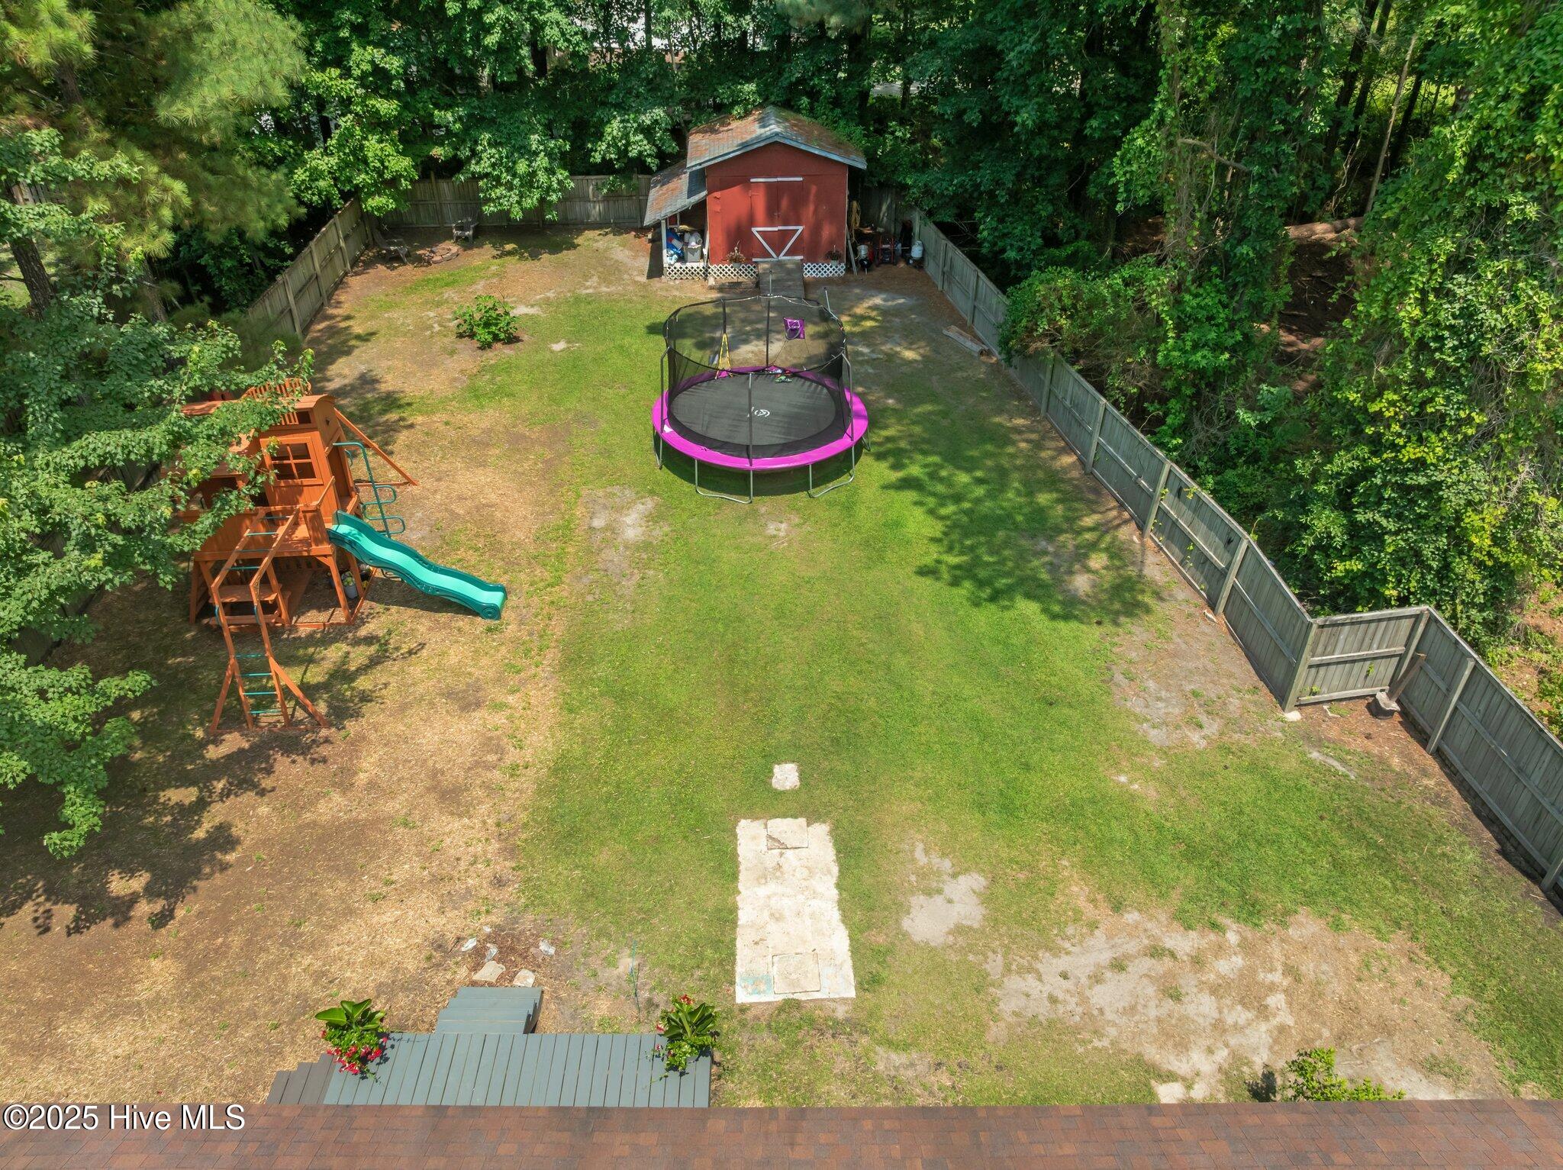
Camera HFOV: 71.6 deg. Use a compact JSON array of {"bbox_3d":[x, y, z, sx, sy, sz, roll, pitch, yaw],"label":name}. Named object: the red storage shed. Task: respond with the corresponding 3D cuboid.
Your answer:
[{"bbox_3d":[-0.841,-11.275,30.824,5.900,4.000,3.850,-2,37,-3],"label":"red storage shed"}]

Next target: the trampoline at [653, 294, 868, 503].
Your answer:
[{"bbox_3d":[-0.433,-3.977,22.182,4.450,2.750,4.450,0,37,0],"label":"trampoline"}]

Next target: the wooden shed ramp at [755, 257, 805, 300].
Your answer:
[{"bbox_3d":[0.026,-8.047,28.746,1.210,0.480,1.790,-2,37,-3],"label":"wooden shed ramp"}]

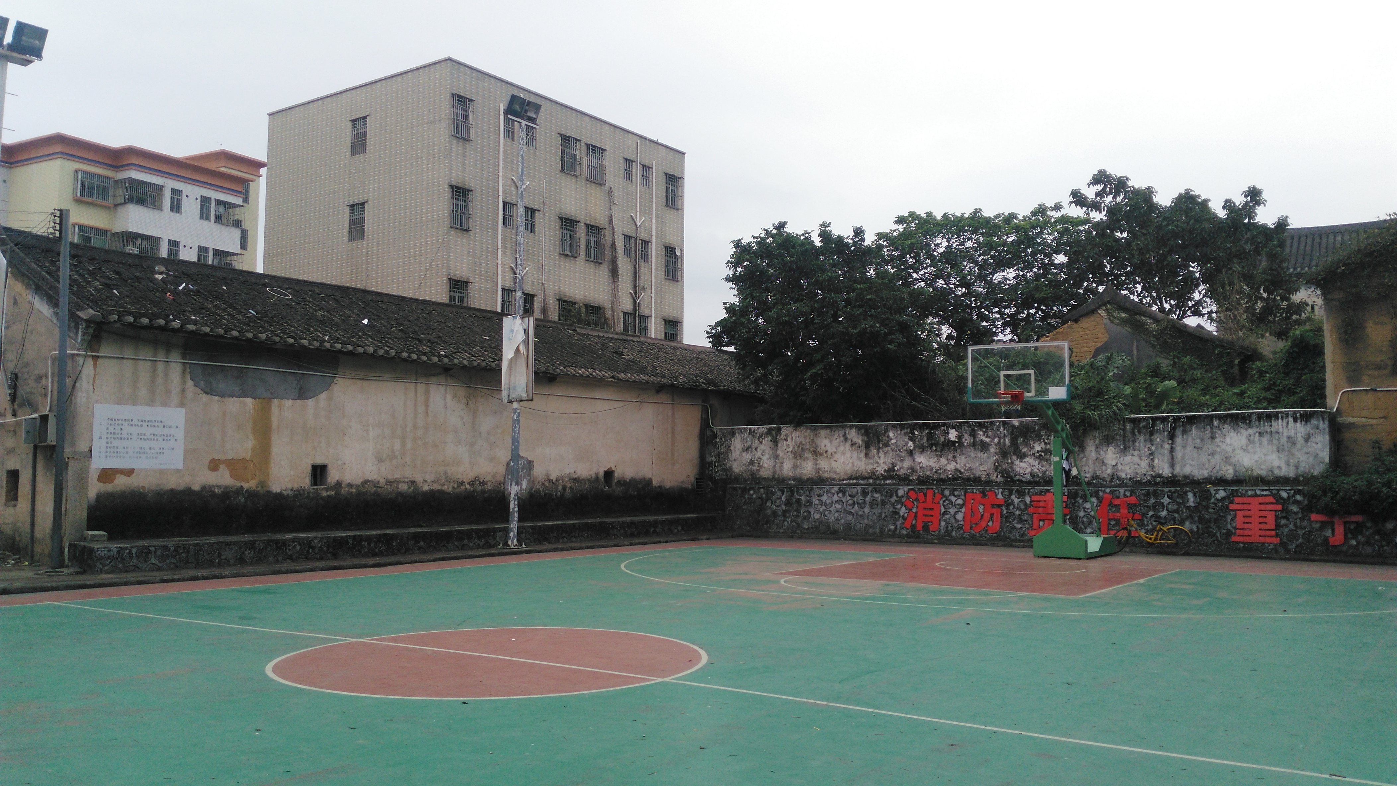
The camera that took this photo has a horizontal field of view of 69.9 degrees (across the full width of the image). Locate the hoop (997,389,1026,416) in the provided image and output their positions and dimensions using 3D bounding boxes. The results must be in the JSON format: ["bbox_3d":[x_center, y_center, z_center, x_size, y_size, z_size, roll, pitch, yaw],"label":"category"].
[{"bbox_3d":[5.518,0.164,17.650,0.470,0.450,0.580,-3,-5,35],"label":"hoop"}]

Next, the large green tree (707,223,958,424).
[{"bbox_3d":[3.650,-0.713,28.700,6.700,8.000,6.000,0,-4,0],"label":"large green tree"}]

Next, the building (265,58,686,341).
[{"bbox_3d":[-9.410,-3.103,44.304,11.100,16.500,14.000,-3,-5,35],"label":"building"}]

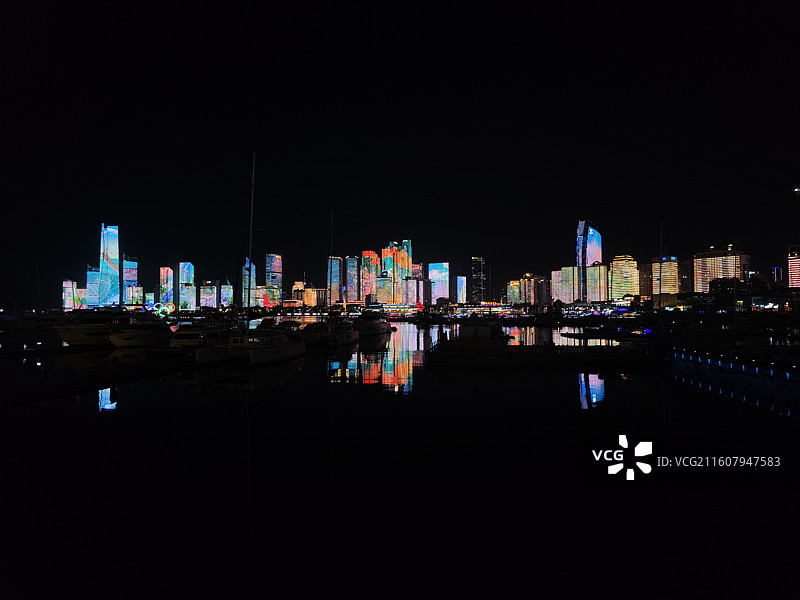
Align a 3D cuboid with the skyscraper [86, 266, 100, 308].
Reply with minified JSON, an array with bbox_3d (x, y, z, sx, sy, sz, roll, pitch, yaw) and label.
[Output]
[{"bbox_3d":[-1245.200,-42.900,2170.000,48.000,191.900,44.000,1,-2,-22],"label":"skyscraper"}]

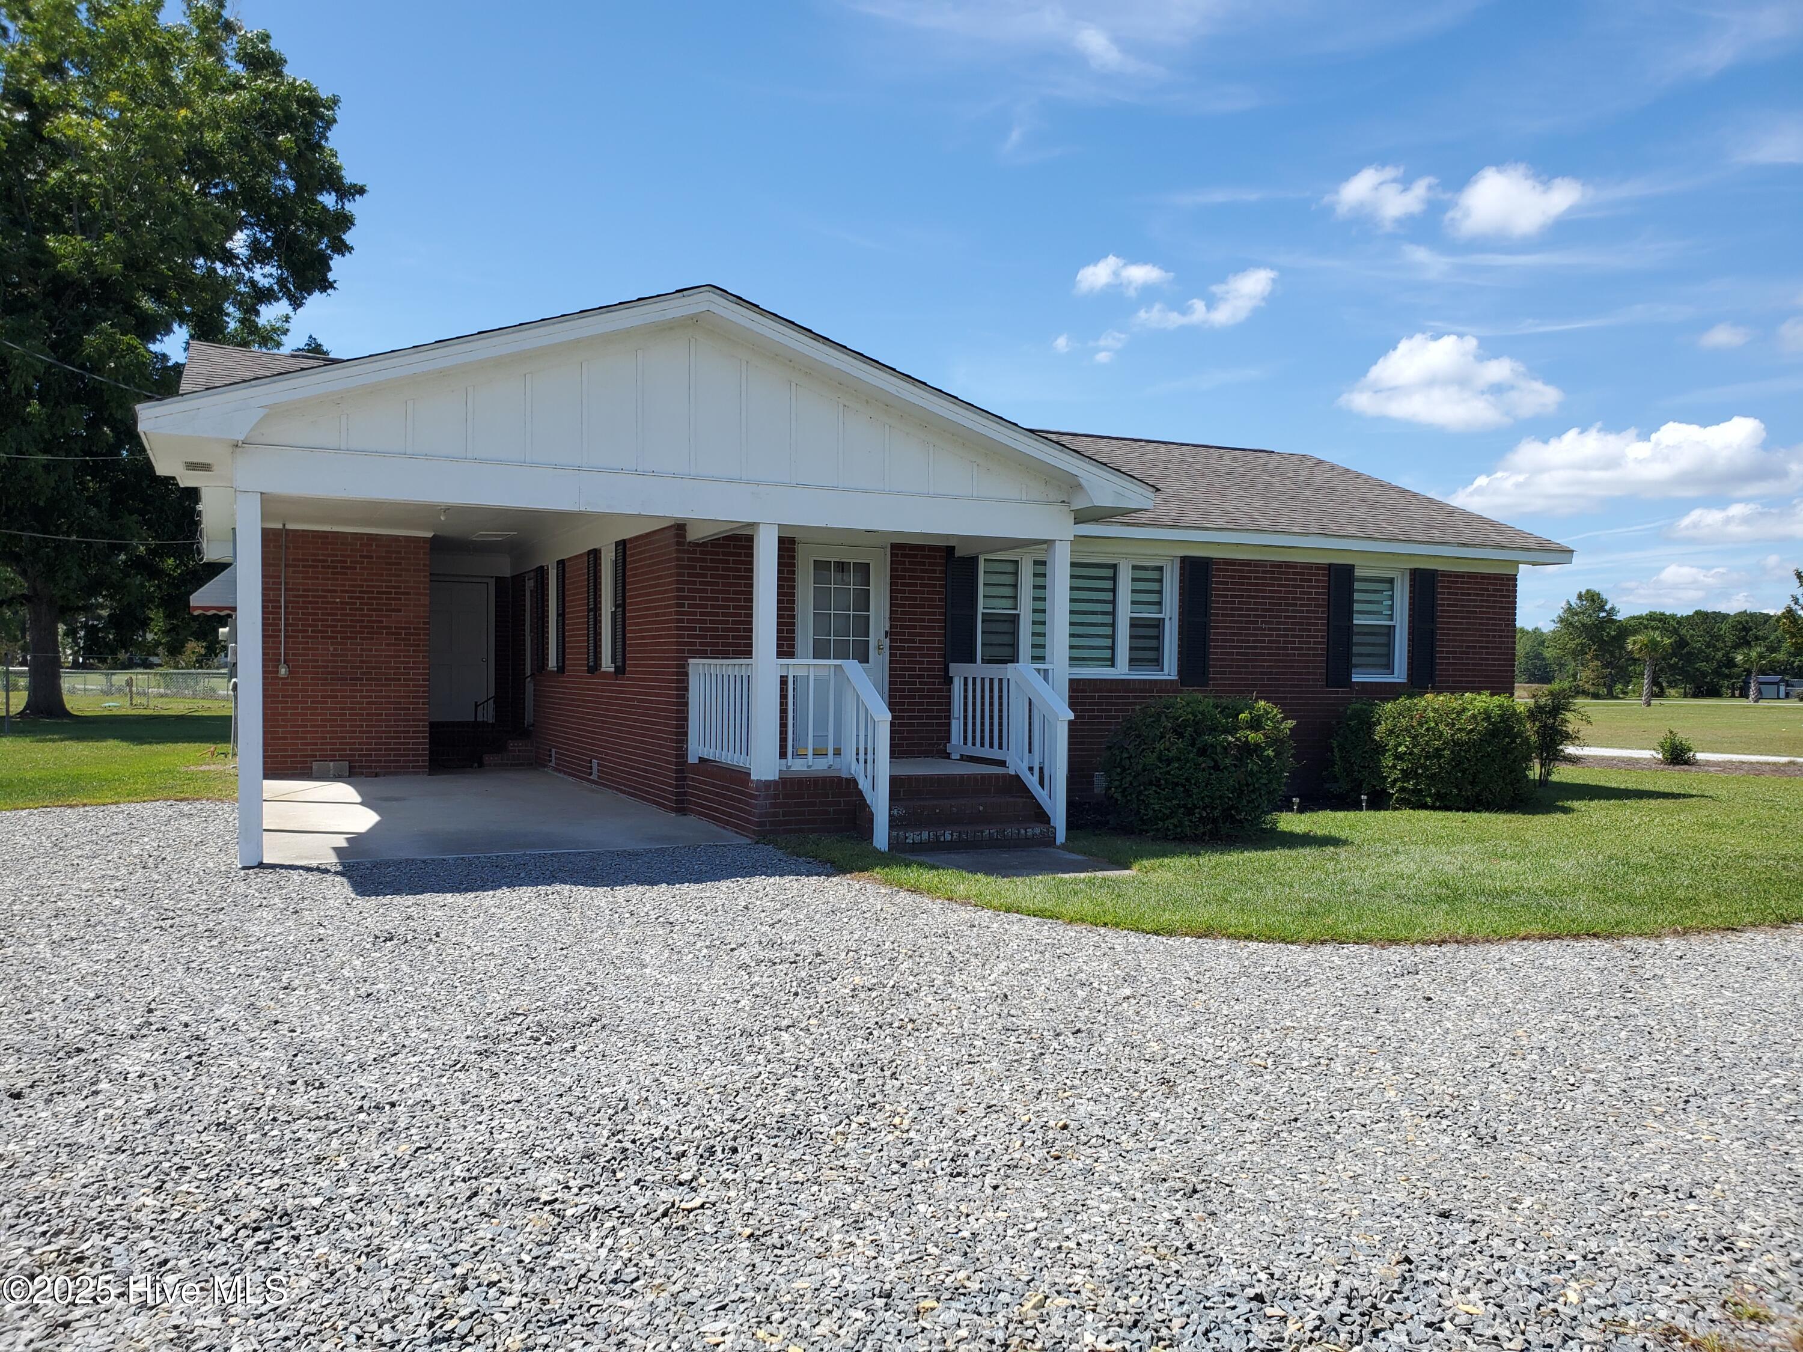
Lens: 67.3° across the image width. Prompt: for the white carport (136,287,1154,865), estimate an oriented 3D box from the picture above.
[{"bbox_3d":[-2.755,-0.825,13.177,7.730,4.180,6.840,1,0,-26],"label":"white carport"}]

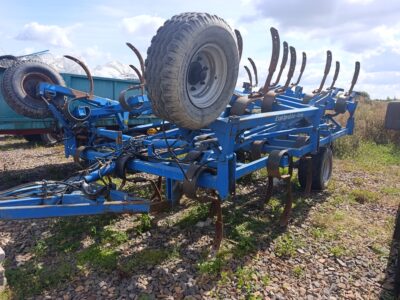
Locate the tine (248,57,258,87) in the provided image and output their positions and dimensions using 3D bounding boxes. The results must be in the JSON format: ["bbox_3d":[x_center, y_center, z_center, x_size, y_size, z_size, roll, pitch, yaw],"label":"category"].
[{"bbox_3d":[1.216,-1.790,6.100,0.080,0.660,0.300,-7,4,40],"label":"tine"}]

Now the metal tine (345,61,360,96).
[{"bbox_3d":[2.851,-1.332,4.917,0.070,0.569,0.281,22,21,34],"label":"metal tine"}]

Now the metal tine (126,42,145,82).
[{"bbox_3d":[-0.881,-1.191,3.660,0.070,0.560,0.250,-10,2,40],"label":"metal tine"}]

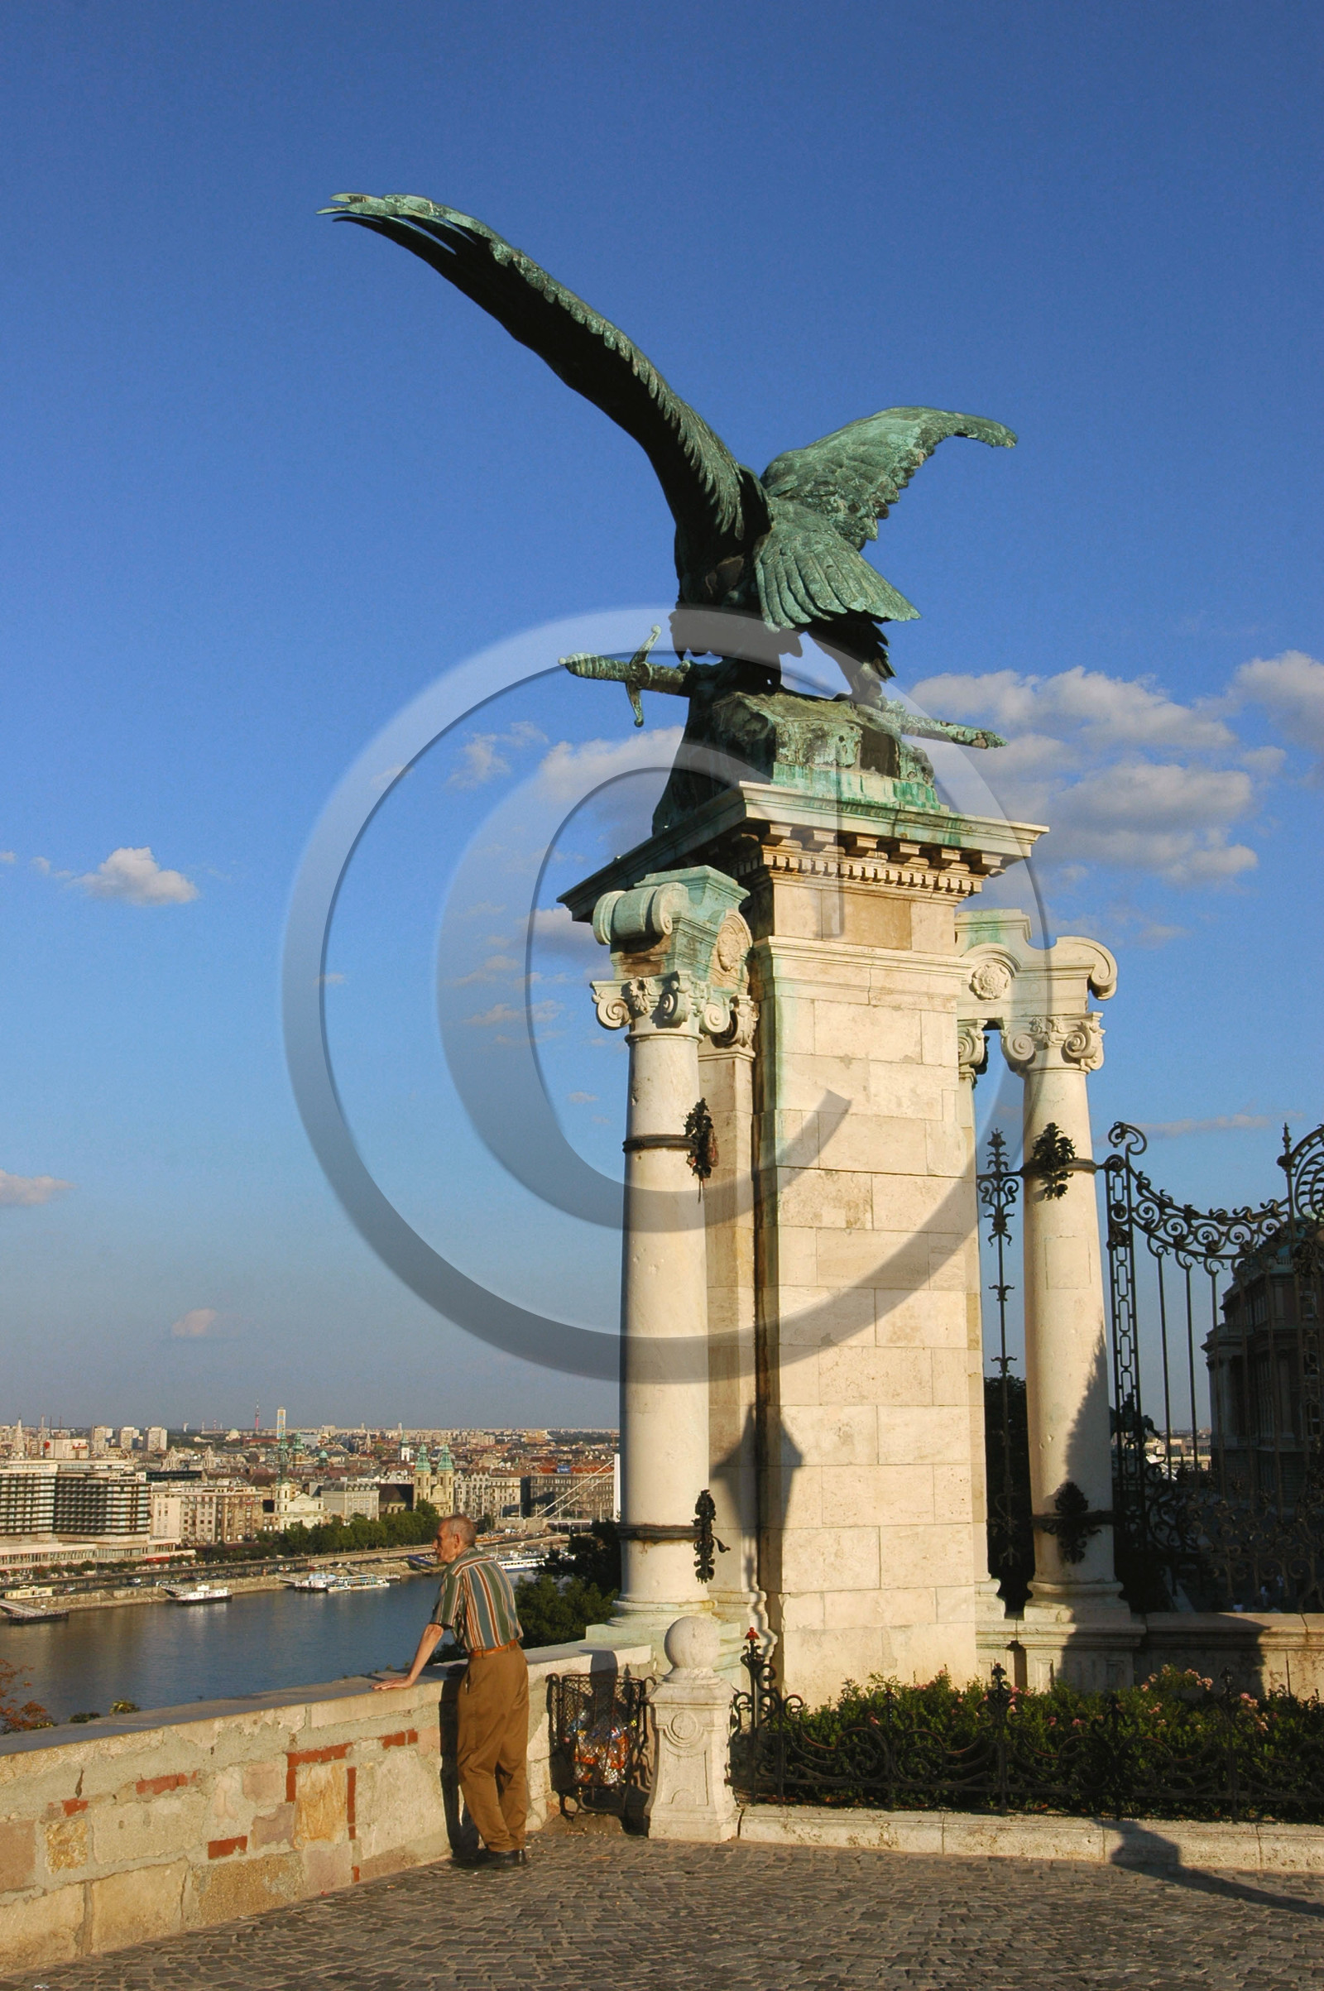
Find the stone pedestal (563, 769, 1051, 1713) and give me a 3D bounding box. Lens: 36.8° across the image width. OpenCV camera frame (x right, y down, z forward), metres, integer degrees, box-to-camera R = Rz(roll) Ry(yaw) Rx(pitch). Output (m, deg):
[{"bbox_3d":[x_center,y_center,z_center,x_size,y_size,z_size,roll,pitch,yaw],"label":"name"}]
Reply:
[{"bbox_3d":[0.927,1.954,13.894,2.400,5.930,3.100,6,-13,-25],"label":"stone pedestal"}]

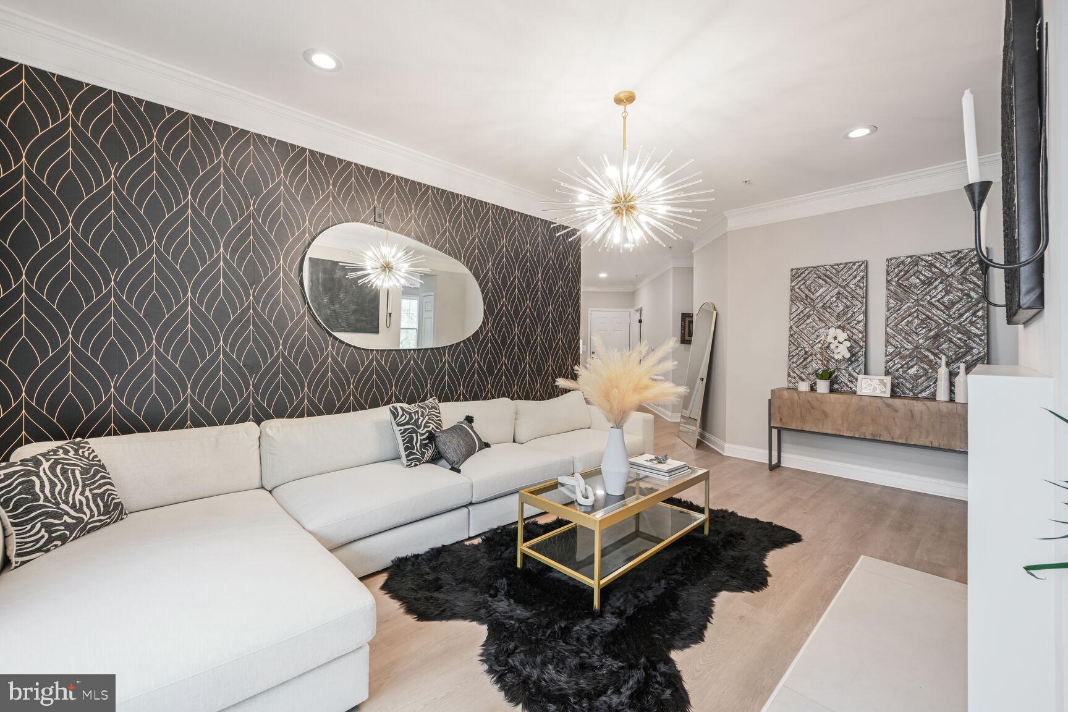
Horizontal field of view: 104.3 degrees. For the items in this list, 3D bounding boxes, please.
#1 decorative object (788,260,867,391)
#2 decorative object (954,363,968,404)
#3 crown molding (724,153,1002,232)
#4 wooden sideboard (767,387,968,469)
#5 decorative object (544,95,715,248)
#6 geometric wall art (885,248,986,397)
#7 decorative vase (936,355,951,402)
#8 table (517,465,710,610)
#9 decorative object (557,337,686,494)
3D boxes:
[{"bbox_3d":[2.833,-0.264,4.023,0.035,1.220,0.610,3,-1,-45],"label":"decorative object"},{"bbox_3d":[3.385,0.210,3.272,0.085,0.335,0.085,-1,2,-45],"label":"decorative object"},{"bbox_3d":[2.914,-1.486,3.913,0.155,0.175,2.160,-1,2,-45],"label":"crown molding"},{"bbox_3d":[3.033,0.766,3.714,0.280,0.810,1.630,-1,2,-45],"label":"wooden sideboard"},{"bbox_3d":[0.538,-1.084,2.458,1.000,0.890,1.000,0,1,0],"label":"decorative object"},{"bbox_3d":[3.358,-0.247,3.490,0.035,1.220,0.610,3,-1,-45],"label":"geometric wall art"},{"bbox_3d":[3.308,0.182,3.349,0.085,0.385,0.085,-1,2,-45],"label":"decorative vase"},{"bbox_3d":[0.547,0.989,2.586,1.211,0.440,0.559,-1,2,-44],"label":"table"},{"bbox_3d":[0.490,0.343,2.380,0.710,0.870,0.660,0,1,0],"label":"decorative object"}]

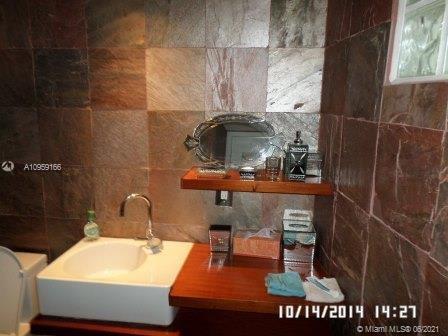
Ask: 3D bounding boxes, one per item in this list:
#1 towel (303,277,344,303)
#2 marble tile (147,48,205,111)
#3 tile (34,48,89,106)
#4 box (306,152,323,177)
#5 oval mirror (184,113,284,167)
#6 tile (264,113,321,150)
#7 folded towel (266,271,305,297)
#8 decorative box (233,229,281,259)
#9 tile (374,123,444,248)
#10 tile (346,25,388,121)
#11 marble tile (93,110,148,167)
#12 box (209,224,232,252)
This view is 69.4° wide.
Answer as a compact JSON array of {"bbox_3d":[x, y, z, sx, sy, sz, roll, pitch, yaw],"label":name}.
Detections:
[{"bbox_3d":[0.410,0.503,1.358,0.150,0.020,0.170,2,11,5],"label":"towel"},{"bbox_3d":[-0.242,-0.443,1.631,0.303,0.303,0.012,2,10,6],"label":"marble tile"},{"bbox_3d":[-0.847,-0.461,1.688,0.302,0.302,0.015,2,11,5],"label":"tile"},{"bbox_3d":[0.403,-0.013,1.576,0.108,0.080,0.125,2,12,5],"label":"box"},{"bbox_3d":[0.045,-0.133,1.629,0.485,0.277,0.025,2,3,5],"label":"oval mirror"},{"bbox_3d":[0.345,-0.123,1.644,0.268,0.305,0.020,2,12,5],"label":"tile"},{"bbox_3d":[0.263,0.500,1.402,0.152,0.024,0.142,2,12,5],"label":"folded towel"},{"bbox_3d":[0.169,0.371,1.630,0.228,0.115,0.115,2,10,6],"label":"decorative box"},{"bbox_3d":[0.490,0.032,0.892,0.015,0.302,0.302,1,11,-1],"label":"tile"},{"bbox_3d":[0.504,-0.326,1.140,0.020,0.305,0.305,0,12,-2],"label":"tile"},{"bbox_3d":[-0.551,-0.154,1.716,0.303,0.303,0.012,2,10,6],"label":"marble tile"},{"bbox_3d":[-0.018,0.377,1.738,0.108,0.118,0.080,0,12,-2],"label":"box"}]

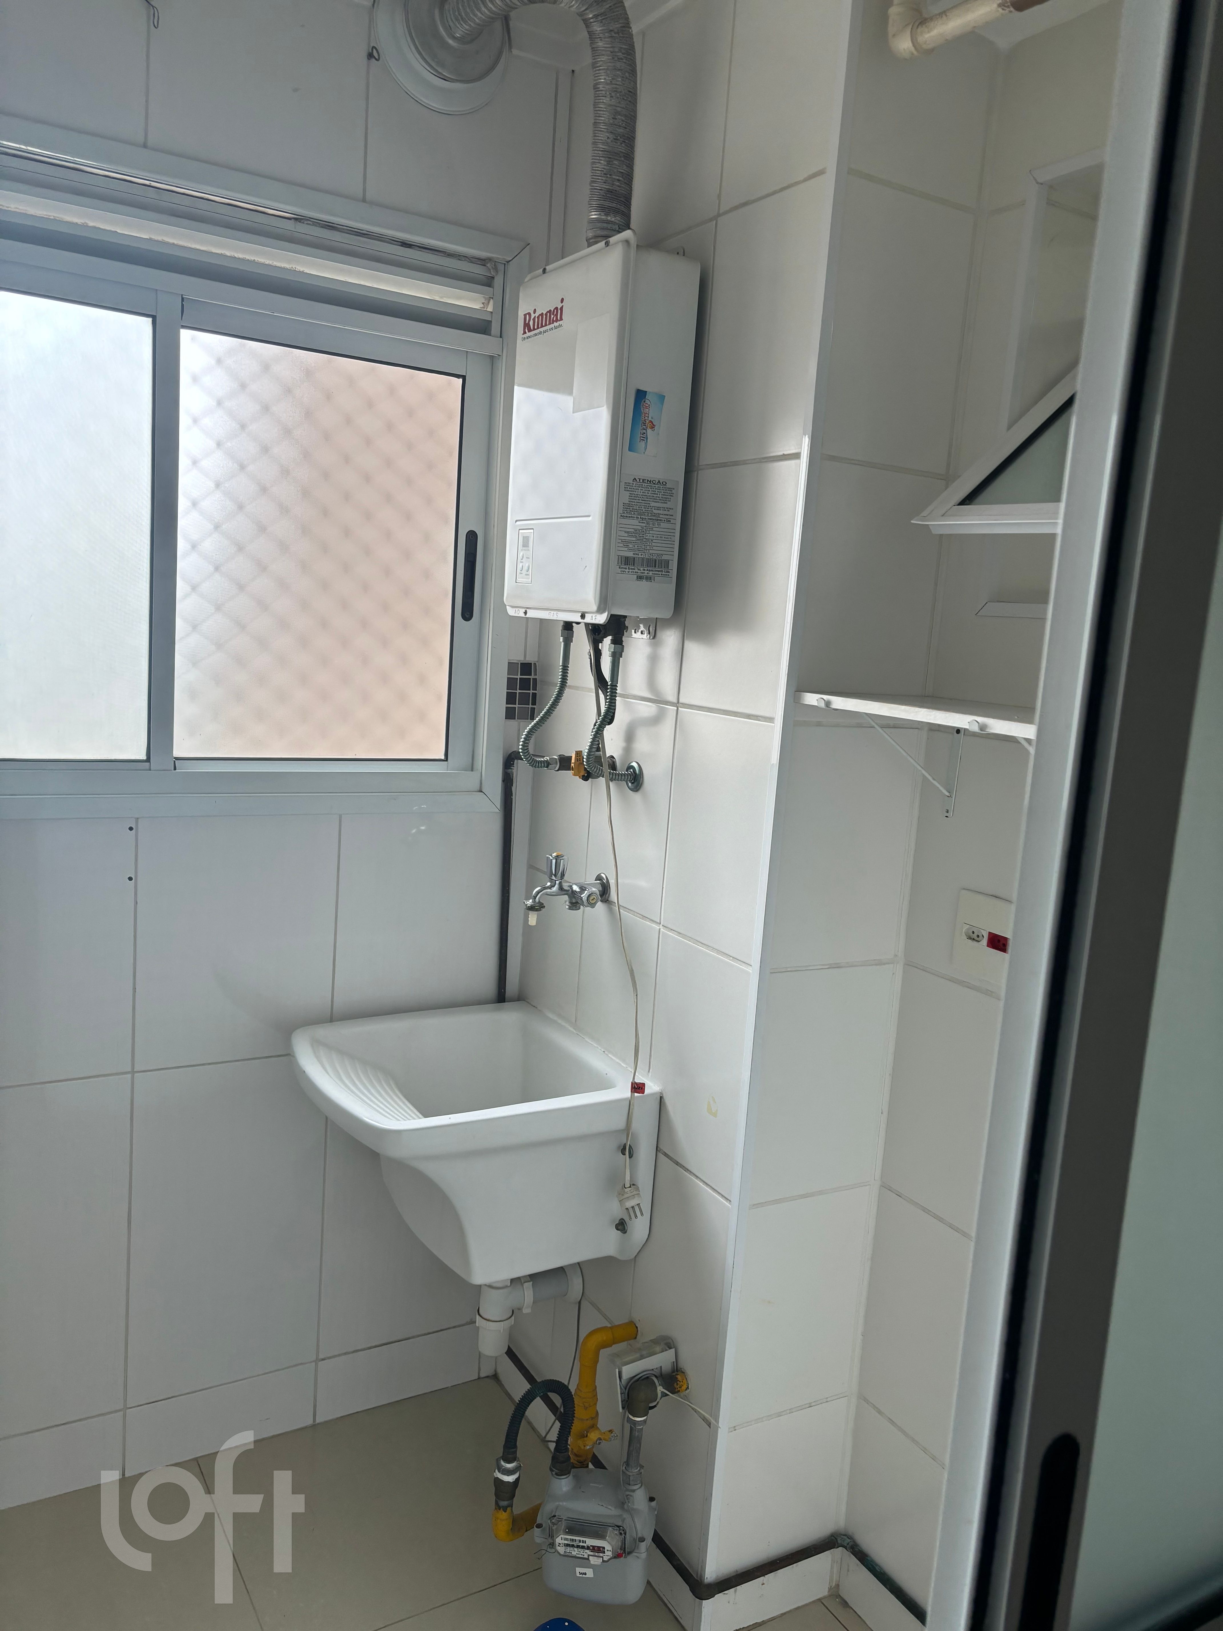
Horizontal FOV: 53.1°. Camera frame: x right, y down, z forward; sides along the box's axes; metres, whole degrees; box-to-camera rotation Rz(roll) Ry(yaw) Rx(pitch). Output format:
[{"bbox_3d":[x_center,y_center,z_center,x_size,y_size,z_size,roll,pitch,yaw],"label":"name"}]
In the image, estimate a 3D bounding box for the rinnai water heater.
[{"bbox_3d":[-0.026,-0.573,1.907,0.132,0.537,0.354,-1,10,-30],"label":"rinnai water heater"}]

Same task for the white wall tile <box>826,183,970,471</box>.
[{"bbox_3d":[0.382,-0.646,1.638,0.231,0.346,0.012,-1,10,-30],"label":"white wall tile"}]

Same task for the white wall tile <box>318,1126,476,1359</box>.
[{"bbox_3d":[-0.383,0.716,2.327,0.333,0.607,0.010,-1,10,-30],"label":"white wall tile"}]

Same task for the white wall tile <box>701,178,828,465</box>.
[{"bbox_3d":[0.204,-0.664,1.680,0.010,0.350,0.240,-1,10,-30],"label":"white wall tile"}]

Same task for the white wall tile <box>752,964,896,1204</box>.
[{"bbox_3d":[0.308,0.390,1.796,0.231,0.346,0.012,-1,10,-30],"label":"white wall tile"}]

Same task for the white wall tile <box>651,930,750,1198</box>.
[{"bbox_3d":[0.130,0.371,1.844,0.010,0.350,0.240,-1,10,-30],"label":"white wall tile"}]

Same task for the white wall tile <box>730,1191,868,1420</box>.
[{"bbox_3d":[0.284,0.735,1.848,0.231,0.346,0.012,-1,10,-30],"label":"white wall tile"}]

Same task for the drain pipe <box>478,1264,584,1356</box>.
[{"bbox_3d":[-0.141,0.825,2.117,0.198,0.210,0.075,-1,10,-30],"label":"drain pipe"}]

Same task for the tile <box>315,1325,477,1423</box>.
[{"bbox_3d":[-0.410,1.077,2.378,0.330,0.126,0.012,-1,10,-30],"label":"tile"}]

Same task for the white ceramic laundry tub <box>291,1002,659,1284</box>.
[{"bbox_3d":[-0.266,0.536,2.027,0.494,0.276,0.486,-1,10,-30],"label":"white ceramic laundry tub"}]

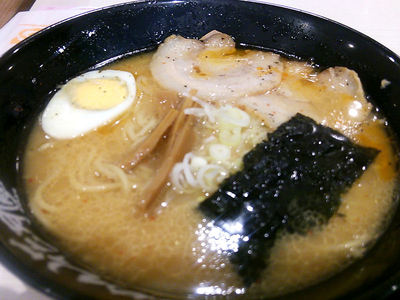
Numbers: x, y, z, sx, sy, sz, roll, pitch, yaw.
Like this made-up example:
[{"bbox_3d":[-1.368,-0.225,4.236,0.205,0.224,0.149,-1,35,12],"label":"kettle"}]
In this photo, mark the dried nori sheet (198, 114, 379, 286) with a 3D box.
[{"bbox_3d":[0.039,0.014,0.151,0.043,0.013,0.079,35,59,27],"label":"dried nori sheet"}]

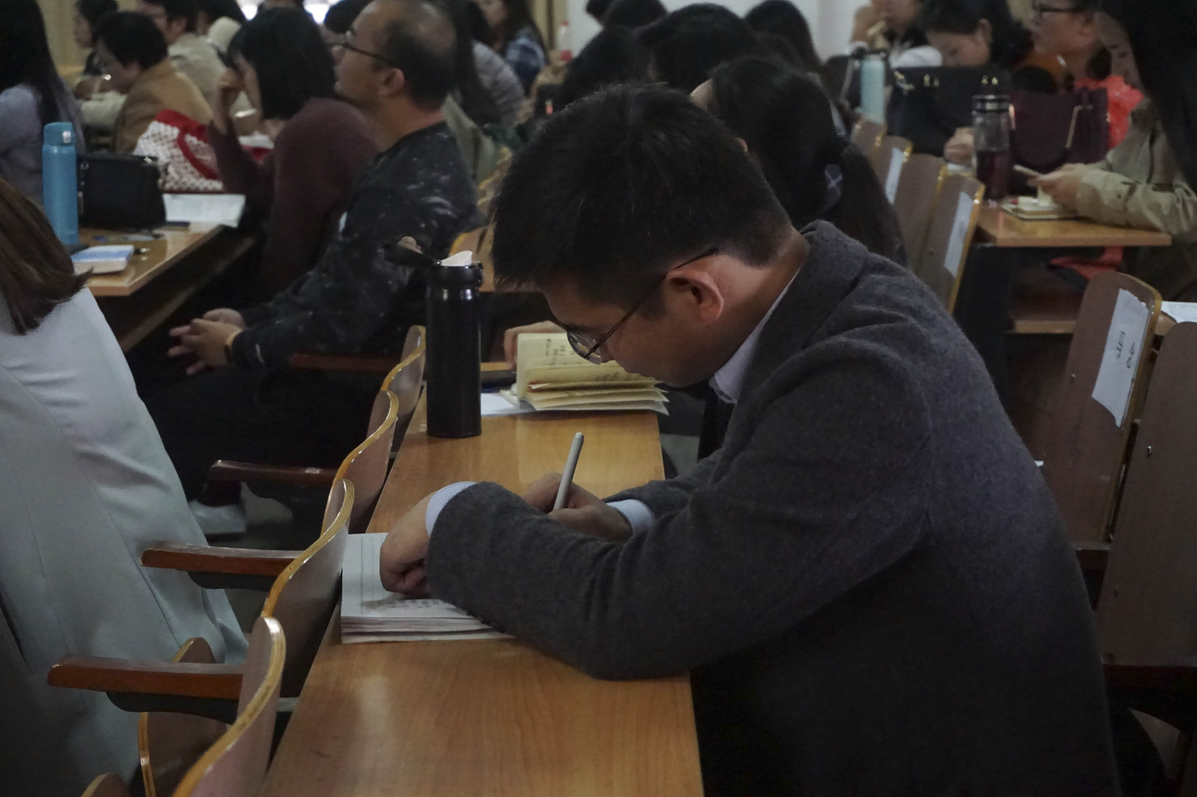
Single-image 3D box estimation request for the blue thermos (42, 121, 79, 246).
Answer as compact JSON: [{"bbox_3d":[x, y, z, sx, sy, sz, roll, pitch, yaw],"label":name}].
[{"bbox_3d":[-1.162,-0.460,5.381,0.073,0.257,0.073,-6,12,-32],"label":"blue thermos"}]

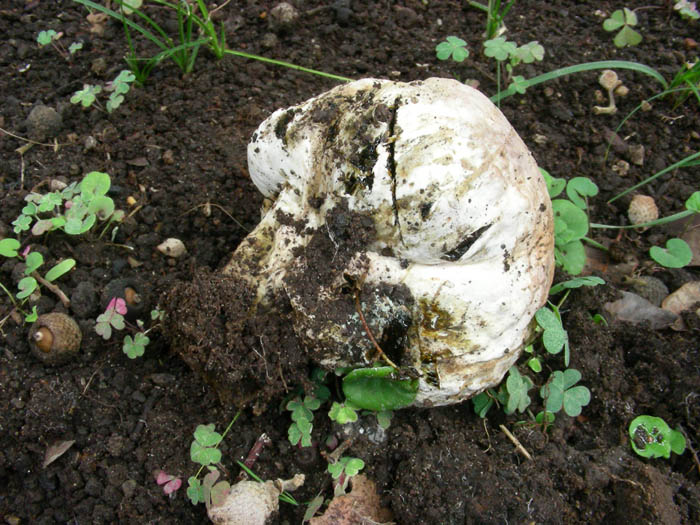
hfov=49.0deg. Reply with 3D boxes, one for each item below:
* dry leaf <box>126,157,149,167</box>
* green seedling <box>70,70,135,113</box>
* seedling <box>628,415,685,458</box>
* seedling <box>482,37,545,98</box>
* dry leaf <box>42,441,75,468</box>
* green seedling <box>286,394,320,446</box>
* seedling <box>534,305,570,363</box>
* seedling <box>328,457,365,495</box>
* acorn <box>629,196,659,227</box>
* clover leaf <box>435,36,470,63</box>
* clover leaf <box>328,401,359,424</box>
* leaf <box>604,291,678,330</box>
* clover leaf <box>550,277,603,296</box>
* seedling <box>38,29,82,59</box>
[{"bbox_3d":[-0.125,-0.059,0.451,0.013,0.003,0.007,0,48,0],"label":"dry leaf"},{"bbox_3d":[-0.139,-0.096,0.431,0.033,0.018,0.016,0,49,0],"label":"green seedling"},{"bbox_3d":[0.129,0.073,0.323,0.024,0.008,0.017,0,48,0],"label":"seedling"},{"bbox_3d":[0.089,-0.106,0.418,0.033,0.029,0.018,0,55,0],"label":"seedling"},{"bbox_3d":[-0.111,0.073,0.293,0.015,0.005,0.007,-34,57,-26],"label":"dry leaf"},{"bbox_3d":[-0.020,0.067,0.326,0.015,0.014,0.017,0,48,0],"label":"green seedling"},{"bbox_3d":[0.083,0.030,0.317,0.012,0.017,0.016,0,49,0],"label":"seedling"},{"bbox_3d":[-0.001,0.085,0.307,0.015,0.012,0.013,0,48,0],"label":"seedling"},{"bbox_3d":[0.158,-0.028,0.414,0.017,0.016,0.017,0,48,0],"label":"acorn"},{"bbox_3d":[0.057,-0.120,0.432,0.018,0.005,0.017,0,55,0],"label":"clover leaf"},{"bbox_3d":[-0.003,0.061,0.310,0.011,0.005,0.009,0,55,0],"label":"clover leaf"},{"bbox_3d":[0.127,0.021,0.336,0.029,0.009,0.013,0,49,0],"label":"leaf"},{"bbox_3d":[0.108,0.011,0.368,0.027,0.010,0.014,0,48,0],"label":"clover leaf"},{"bbox_3d":[-0.198,-0.148,0.521,0.029,0.014,0.017,0,48,0],"label":"seedling"}]

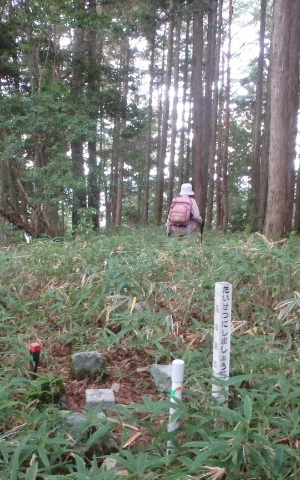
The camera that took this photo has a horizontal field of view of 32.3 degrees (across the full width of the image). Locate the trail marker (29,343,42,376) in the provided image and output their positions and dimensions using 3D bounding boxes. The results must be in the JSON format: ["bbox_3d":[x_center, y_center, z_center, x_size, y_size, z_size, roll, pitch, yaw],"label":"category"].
[{"bbox_3d":[-0.703,0.743,3.166,0.052,0.230,0.052,7,9,39],"label":"trail marker"}]

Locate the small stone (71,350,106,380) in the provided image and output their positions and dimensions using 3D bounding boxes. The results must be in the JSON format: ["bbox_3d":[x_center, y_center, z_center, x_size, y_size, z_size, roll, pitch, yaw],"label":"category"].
[{"bbox_3d":[-0.383,0.779,3.200,0.200,0.150,0.140,2,7,0],"label":"small stone"}]

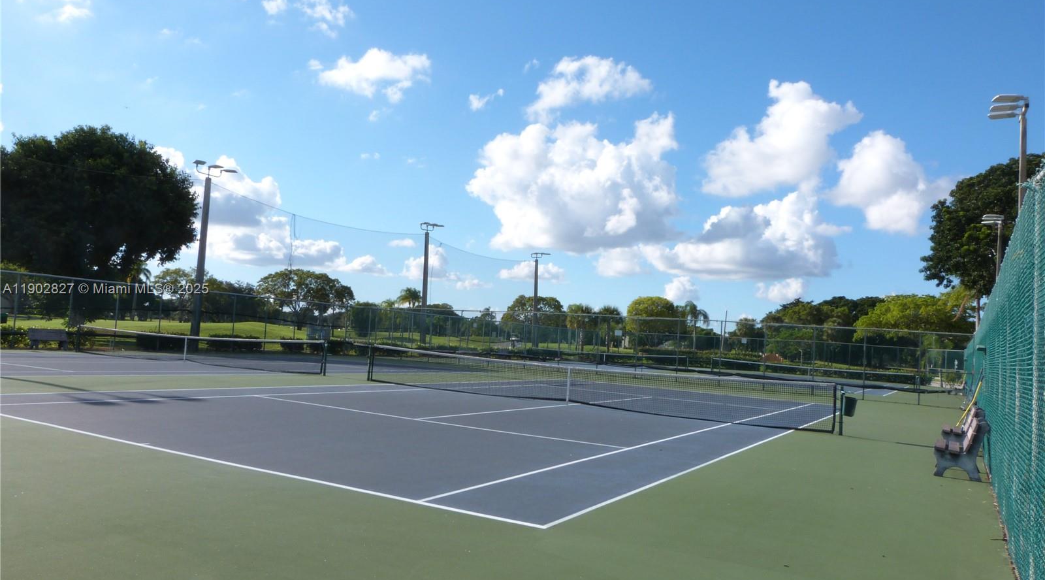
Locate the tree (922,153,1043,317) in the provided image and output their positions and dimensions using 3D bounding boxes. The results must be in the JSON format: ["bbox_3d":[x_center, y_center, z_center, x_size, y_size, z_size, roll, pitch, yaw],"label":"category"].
[{"bbox_3d":[27.536,-0.833,44.000,9.000,14.000,9.000,1,-4,32],"label":"tree"}]

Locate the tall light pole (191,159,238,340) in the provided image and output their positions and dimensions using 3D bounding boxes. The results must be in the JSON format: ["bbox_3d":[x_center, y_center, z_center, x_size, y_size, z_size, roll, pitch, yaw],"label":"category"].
[{"bbox_3d":[-16.989,-1.860,40.659,1.200,9.750,2.000,1,-4,29],"label":"tall light pole"}]

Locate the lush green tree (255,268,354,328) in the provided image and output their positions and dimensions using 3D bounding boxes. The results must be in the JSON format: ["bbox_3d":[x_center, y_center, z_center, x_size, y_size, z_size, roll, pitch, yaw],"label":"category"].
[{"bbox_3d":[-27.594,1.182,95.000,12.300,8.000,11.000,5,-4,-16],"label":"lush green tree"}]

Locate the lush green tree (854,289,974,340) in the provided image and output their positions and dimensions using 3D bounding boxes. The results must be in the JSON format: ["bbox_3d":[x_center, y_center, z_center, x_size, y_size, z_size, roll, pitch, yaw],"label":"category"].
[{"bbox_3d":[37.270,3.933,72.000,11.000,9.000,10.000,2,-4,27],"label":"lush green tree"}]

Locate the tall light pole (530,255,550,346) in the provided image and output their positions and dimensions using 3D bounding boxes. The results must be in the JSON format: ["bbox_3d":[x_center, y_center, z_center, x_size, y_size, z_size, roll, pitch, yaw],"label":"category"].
[{"bbox_3d":[1.708,1.374,69.603,1.200,9.750,2.000,1,-4,29],"label":"tall light pole"}]

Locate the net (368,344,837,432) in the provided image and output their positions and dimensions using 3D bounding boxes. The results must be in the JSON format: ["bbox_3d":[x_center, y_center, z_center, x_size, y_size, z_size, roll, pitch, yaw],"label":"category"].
[{"bbox_3d":[1.128,2.407,19.451,12.750,1.070,0.150,1,-4,29],"label":"net"}]

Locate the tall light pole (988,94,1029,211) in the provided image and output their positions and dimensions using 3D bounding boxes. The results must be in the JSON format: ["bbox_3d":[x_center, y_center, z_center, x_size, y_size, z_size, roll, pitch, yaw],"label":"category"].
[{"bbox_3d":[14.023,-0.862,22.056,1.200,9.750,2.000,1,-4,29],"label":"tall light pole"}]

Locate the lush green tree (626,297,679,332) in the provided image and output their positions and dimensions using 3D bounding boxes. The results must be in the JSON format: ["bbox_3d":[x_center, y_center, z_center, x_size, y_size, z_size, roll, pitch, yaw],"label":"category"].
[{"bbox_3d":[15.374,3.951,88.000,6.500,7.000,6.500,3,-4,10],"label":"lush green tree"}]

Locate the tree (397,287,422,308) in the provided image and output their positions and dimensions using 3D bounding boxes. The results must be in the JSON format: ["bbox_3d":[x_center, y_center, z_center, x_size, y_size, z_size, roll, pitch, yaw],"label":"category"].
[{"bbox_3d":[-17.849,3.700,120.000,4.200,8.200,4.200,4,-4,-8],"label":"tree"}]

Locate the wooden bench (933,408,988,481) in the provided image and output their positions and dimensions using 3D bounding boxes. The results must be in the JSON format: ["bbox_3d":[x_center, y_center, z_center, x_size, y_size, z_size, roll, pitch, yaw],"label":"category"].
[{"bbox_3d":[6.739,2.387,11.658,0.680,0.870,1.800,1,-4,29],"label":"wooden bench"}]

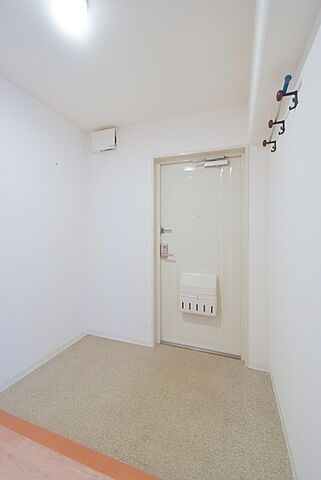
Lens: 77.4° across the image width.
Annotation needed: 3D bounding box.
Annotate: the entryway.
[{"bbox_3d":[0.378,0.156,2.008,0.926,2.018,0.150,1,2,20],"label":"entryway"}]

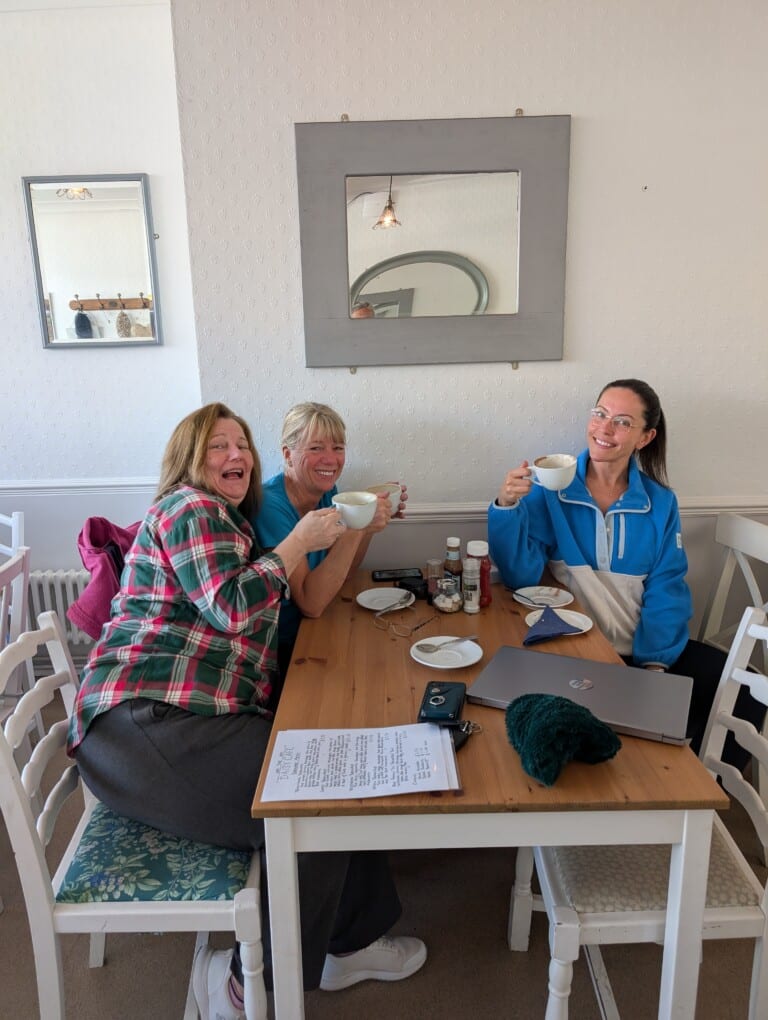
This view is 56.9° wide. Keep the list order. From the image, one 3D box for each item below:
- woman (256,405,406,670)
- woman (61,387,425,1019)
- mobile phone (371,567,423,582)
[{"bbox_3d":[-0.271,0.347,2.007,0.740,1.290,0.500,2,14,13],"label":"woman"},{"bbox_3d":[-0.308,0.427,1.594,0.780,1.335,0.520,-1,13,0],"label":"woman"},{"bbox_3d":[0.044,0.197,2.149,0.154,0.011,0.074,-5,14,-5],"label":"mobile phone"}]

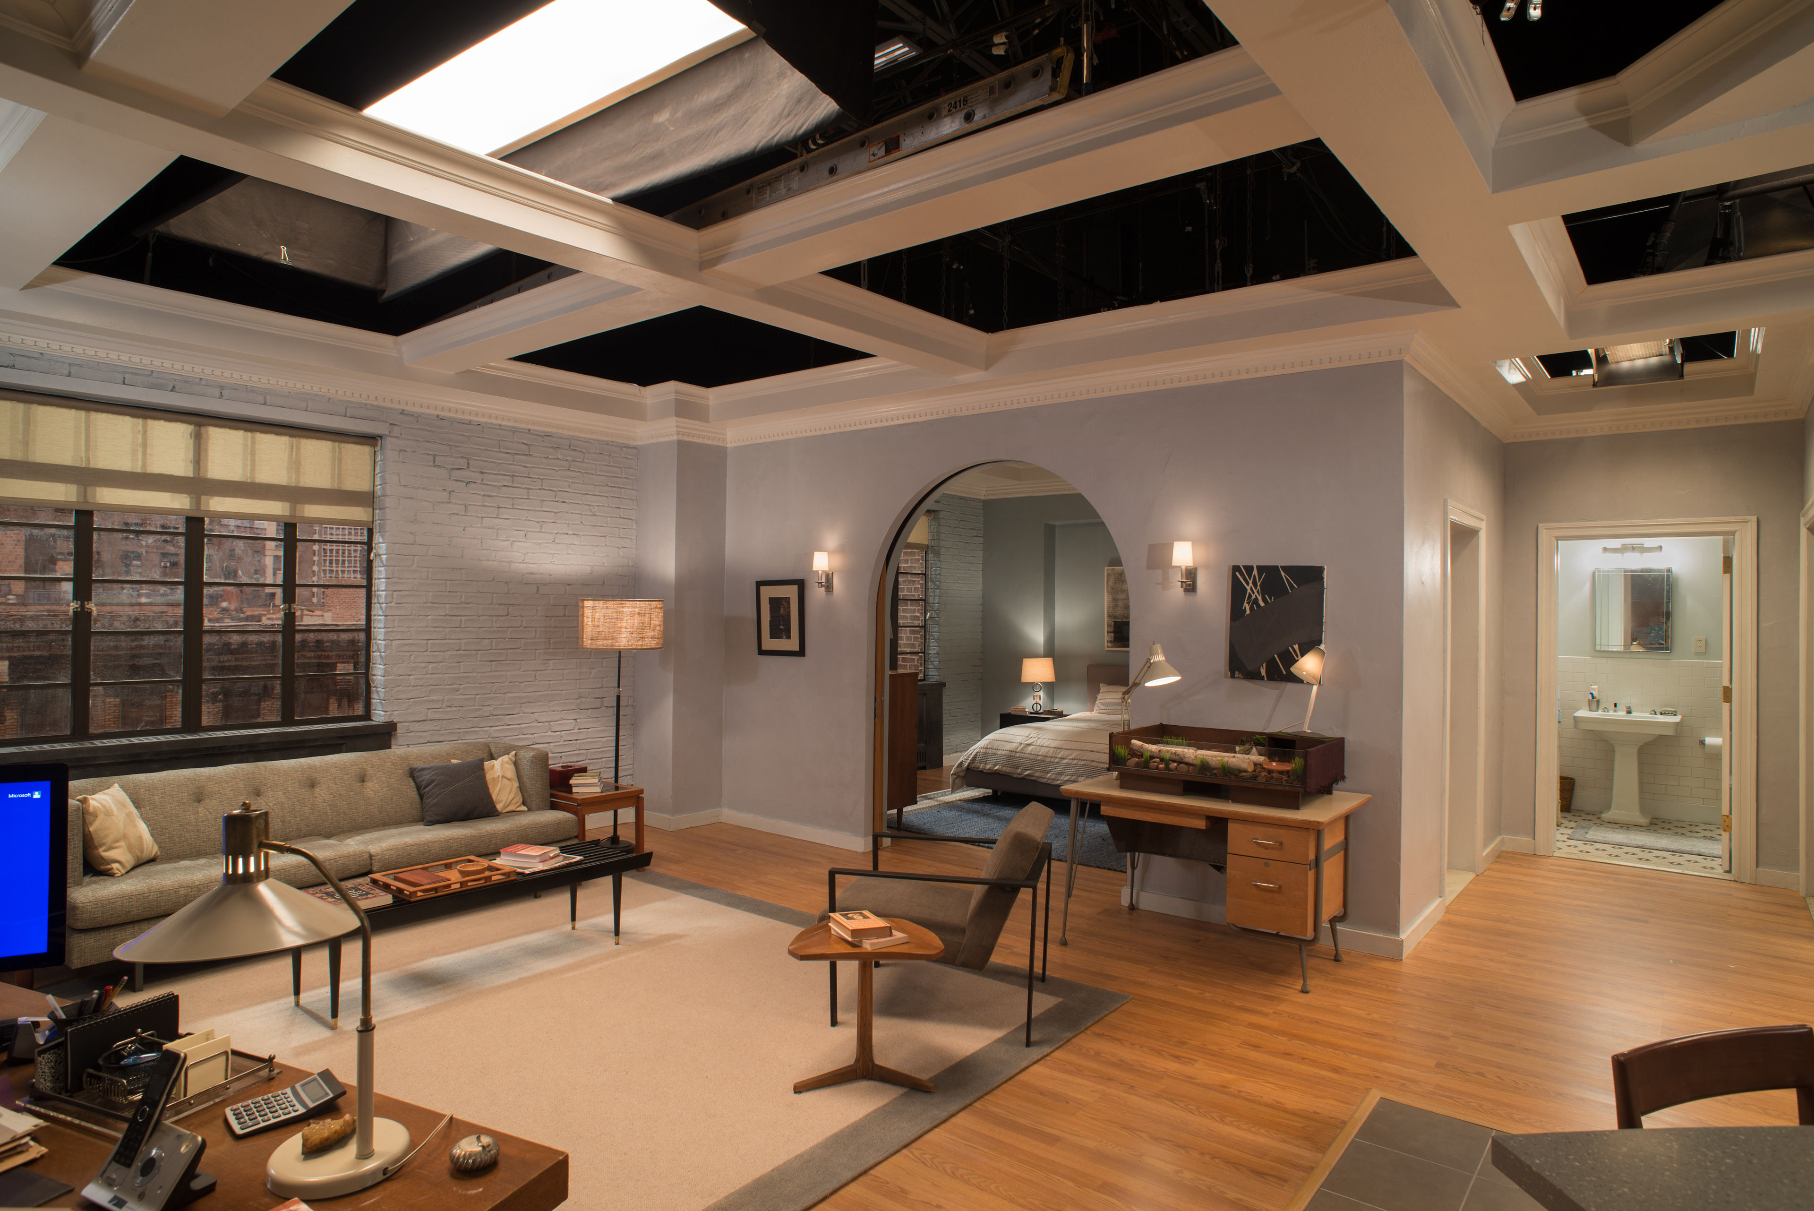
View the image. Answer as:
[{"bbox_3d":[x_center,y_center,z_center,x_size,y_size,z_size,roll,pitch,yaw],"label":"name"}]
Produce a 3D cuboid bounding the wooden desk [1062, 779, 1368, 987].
[{"bbox_3d":[1.410,1.221,4.618,1.153,0.727,0.845,0,0,37],"label":"wooden desk"}]

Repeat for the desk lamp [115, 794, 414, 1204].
[{"bbox_3d":[-1.041,0.606,1.632,0.480,0.540,0.400,0,0,14],"label":"desk lamp"}]

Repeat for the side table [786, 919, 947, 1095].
[{"bbox_3d":[-0.152,1.399,3.583,0.540,0.465,0.440,0,0,0],"label":"side table"}]

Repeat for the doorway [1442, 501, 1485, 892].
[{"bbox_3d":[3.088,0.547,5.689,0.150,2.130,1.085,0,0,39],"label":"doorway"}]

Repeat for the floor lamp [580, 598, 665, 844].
[{"bbox_3d":[-1.885,0.756,6.589,0.545,1.600,0.545,0,0,37],"label":"floor lamp"}]

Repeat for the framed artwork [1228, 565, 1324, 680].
[{"bbox_3d":[1.786,0.086,4.888,0.441,0.551,0.036,0,0,37],"label":"framed artwork"}]

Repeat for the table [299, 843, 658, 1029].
[{"bbox_3d":[-1.927,1.414,4.448,0.425,0.407,1.648,0,0,38],"label":"table"}]

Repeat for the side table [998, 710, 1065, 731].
[{"bbox_3d":[1.355,1.381,10.472,0.667,0.492,0.377,0,0,38],"label":"side table"}]

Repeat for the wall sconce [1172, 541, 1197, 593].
[{"bbox_3d":[1.438,-0.199,5.224,0.120,0.258,0.154,0,0,38],"label":"wall sconce"}]

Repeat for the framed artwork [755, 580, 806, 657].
[{"bbox_3d":[-0.854,0.086,6.906,0.448,0.521,0.028,0,0,37],"label":"framed artwork"}]

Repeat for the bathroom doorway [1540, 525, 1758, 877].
[{"bbox_3d":[4.675,0.562,6.410,1.125,2.193,0.148,0,0,38],"label":"bathroom doorway"}]

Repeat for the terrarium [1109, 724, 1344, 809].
[{"bbox_3d":[1.497,0.748,4.761,0.918,0.276,0.574,0,0,38],"label":"terrarium"}]

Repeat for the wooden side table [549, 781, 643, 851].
[{"bbox_3d":[-1.975,1.366,6.173,0.615,0.495,0.443,0,0,38],"label":"wooden side table"}]

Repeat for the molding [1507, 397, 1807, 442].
[{"bbox_3d":[4.520,-1.131,6.182,1.479,0.115,0.085,0,0,38],"label":"molding"}]

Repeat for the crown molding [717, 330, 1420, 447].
[{"bbox_3d":[0.490,-1.183,5.865,4.520,0.115,0.085,0,0,37],"label":"crown molding"}]

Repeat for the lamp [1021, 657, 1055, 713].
[{"bbox_3d":[1.275,0.781,9.750,0.330,0.550,0.330,0,0,37],"label":"lamp"}]

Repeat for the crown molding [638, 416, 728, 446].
[{"bbox_3d":[-1.623,-1.201,7.211,0.485,0.115,0.476,0,0,37],"label":"crown molding"}]

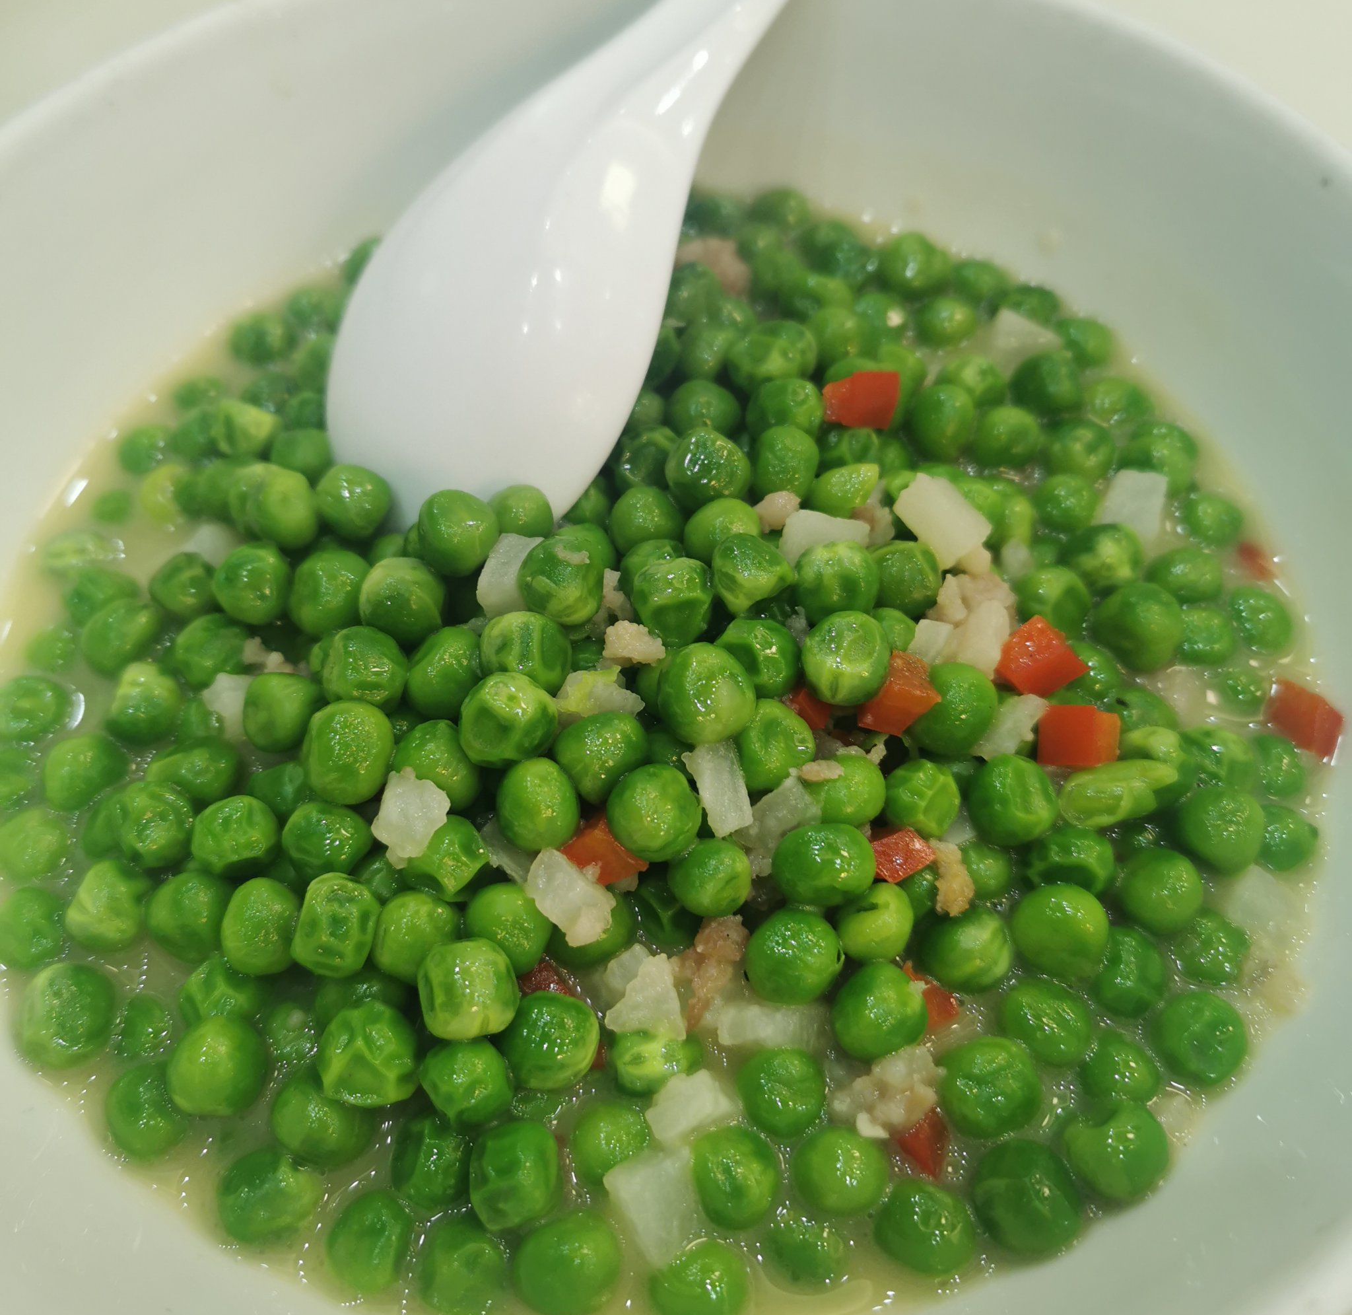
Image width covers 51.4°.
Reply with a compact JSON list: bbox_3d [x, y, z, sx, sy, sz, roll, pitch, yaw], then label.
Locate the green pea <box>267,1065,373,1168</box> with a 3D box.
[{"bbox_3d":[-0.035,0.045,0.139,0.010,0.010,0.010,-2,58,0],"label":"green pea"}]

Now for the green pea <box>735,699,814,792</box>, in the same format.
[{"bbox_3d":[0.010,0.009,0.149,0.009,0.009,0.009,0,58,0],"label":"green pea"}]

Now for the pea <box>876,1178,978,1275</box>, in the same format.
[{"bbox_3d":[0.024,0.054,0.134,0.009,0.009,0.009,-1,58,0],"label":"pea"}]

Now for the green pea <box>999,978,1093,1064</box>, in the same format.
[{"bbox_3d":[0.038,0.037,0.143,0.009,0.009,0.009,-1,58,0],"label":"green pea"}]

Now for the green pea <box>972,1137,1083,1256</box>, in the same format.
[{"bbox_3d":[0.033,0.050,0.131,0.010,0.010,0.011,0,58,0],"label":"green pea"}]

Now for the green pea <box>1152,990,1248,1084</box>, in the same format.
[{"bbox_3d":[0.054,0.039,0.145,0.009,0.009,0.009,0,58,0],"label":"green pea"}]

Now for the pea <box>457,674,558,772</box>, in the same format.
[{"bbox_3d":[-0.018,0.007,0.148,0.011,0.011,0.011,-2,58,0],"label":"pea"}]

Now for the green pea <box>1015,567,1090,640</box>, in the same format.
[{"bbox_3d":[0.043,-0.006,0.161,0.009,0.009,0.009,0,58,0],"label":"green pea"}]

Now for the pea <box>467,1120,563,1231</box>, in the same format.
[{"bbox_3d":[-0.014,0.046,0.126,0.008,0.009,0.010,-1,58,0],"label":"pea"}]

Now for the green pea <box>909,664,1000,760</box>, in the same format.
[{"bbox_3d":[0.031,0.006,0.154,0.009,0.010,0.010,-1,58,0],"label":"green pea"}]

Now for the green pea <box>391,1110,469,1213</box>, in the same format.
[{"bbox_3d":[-0.023,0.047,0.132,0.008,0.008,0.009,0,58,0],"label":"green pea"}]

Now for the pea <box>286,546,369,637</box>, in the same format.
[{"bbox_3d":[-0.039,-0.007,0.158,0.009,0.009,0.010,0,58,0],"label":"pea"}]

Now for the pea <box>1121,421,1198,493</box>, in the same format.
[{"bbox_3d":[0.063,-0.026,0.183,0.010,0.010,0.010,-1,58,0],"label":"pea"}]

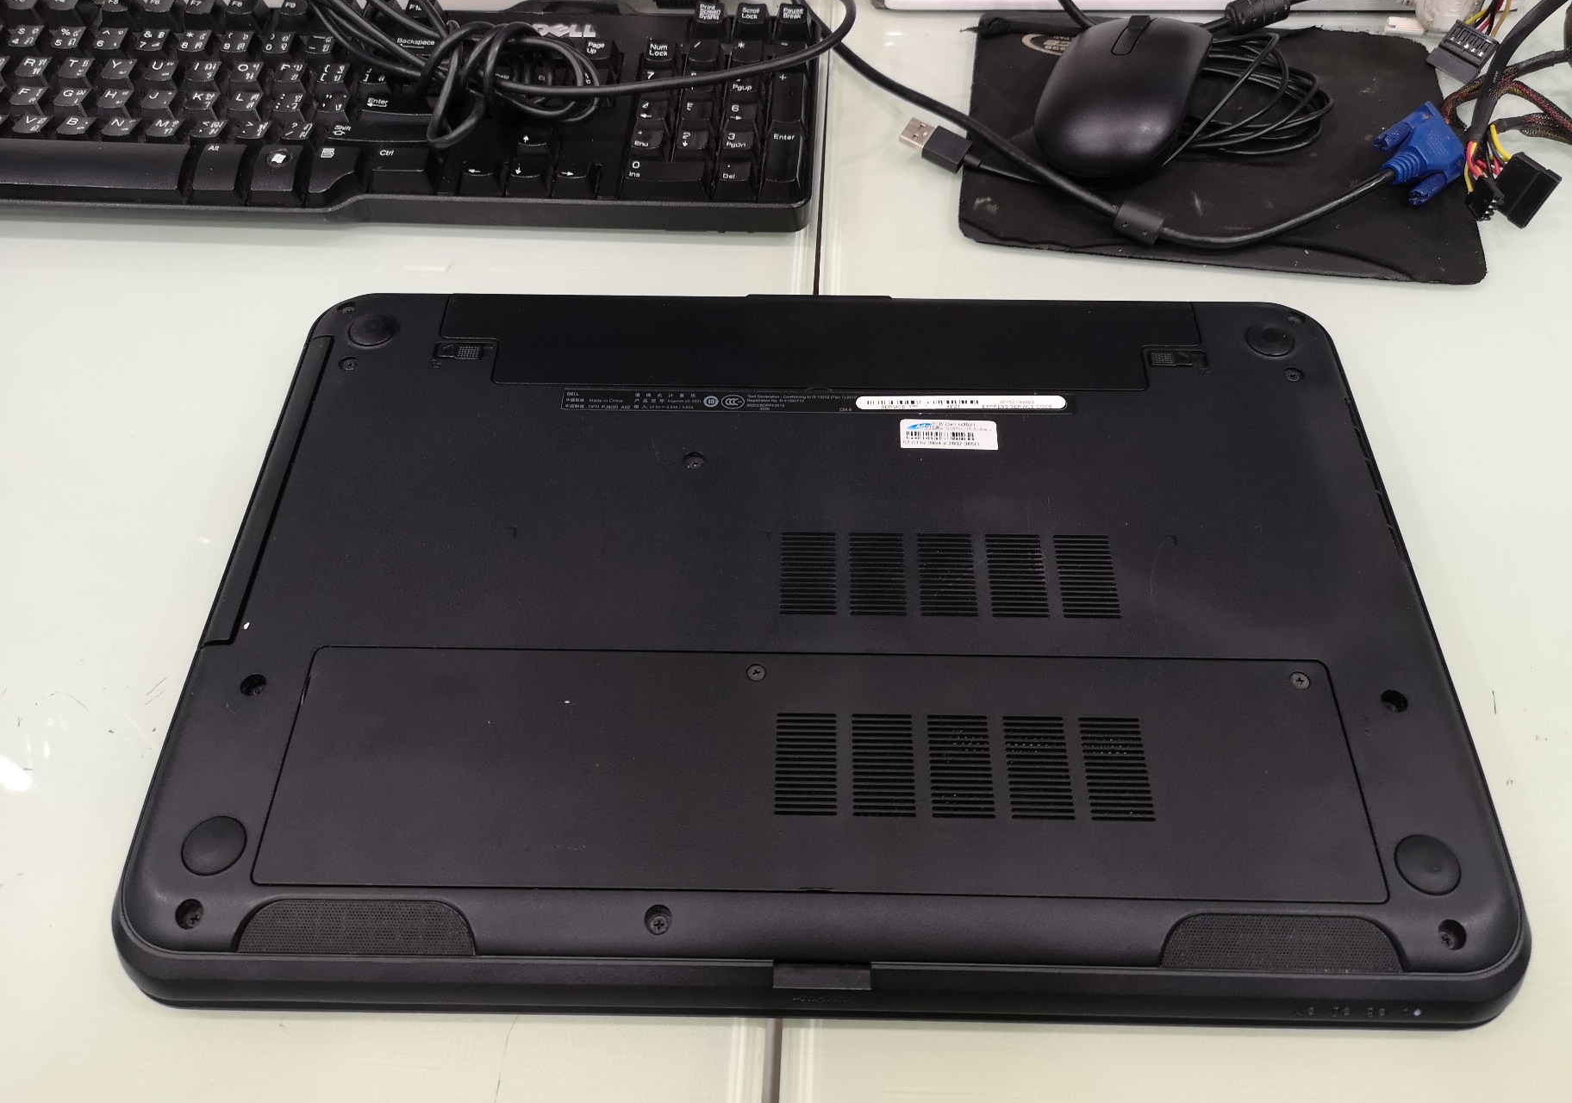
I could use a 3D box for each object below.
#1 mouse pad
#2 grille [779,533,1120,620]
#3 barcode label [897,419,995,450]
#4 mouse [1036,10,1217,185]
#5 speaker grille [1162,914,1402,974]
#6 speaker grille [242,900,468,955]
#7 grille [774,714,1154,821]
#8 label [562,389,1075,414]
[{"bbox_3d":[0.189,-0.185,0.540,0.213,0.004,0.172,6,55,5],"label":"mouse pad"},{"bbox_3d":[0.050,0.007,0.378,0.102,0.002,0.031,1,55,1],"label":"grille"},{"bbox_3d":[0.054,-0.039,0.409,0.032,0.001,0.012,1,55,2],"label":"barcode label"},{"bbox_3d":[0.148,-0.203,0.530,0.062,0.037,0.113,18,57,13],"label":"mouse"},{"bbox_3d":[0.127,0.101,0.315,0.061,0.003,0.014,1,74,1],"label":"speaker grille"},{"bbox_3d":[-0.111,0.098,0.319,0.063,0.003,0.013,0,74,1],"label":"speaker grille"},{"bbox_3d":[0.049,0.060,0.341,0.103,0.002,0.031,1,55,1],"label":"grille"},{"bbox_3d":[0.011,-0.051,0.418,0.174,0.001,0.009,1,55,1],"label":"label"}]

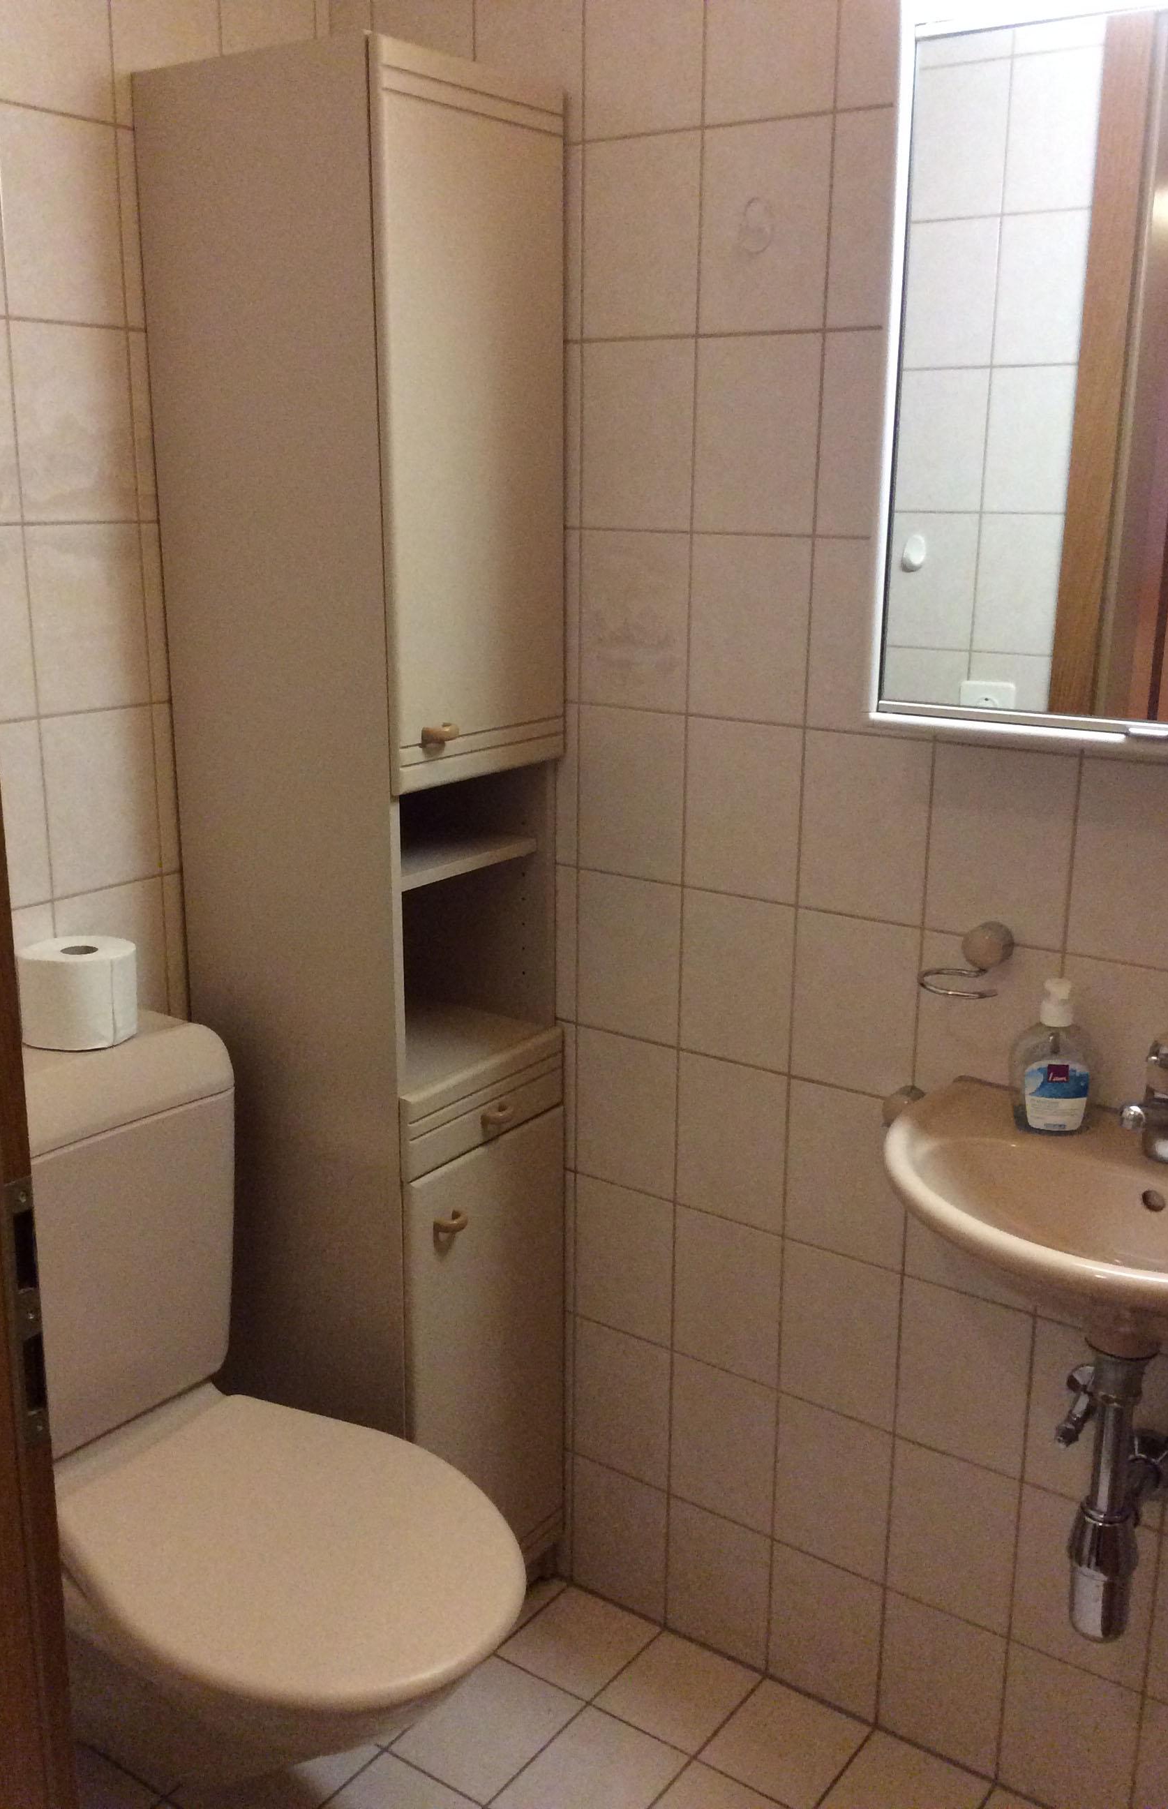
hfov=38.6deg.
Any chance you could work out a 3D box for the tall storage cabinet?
[{"bbox_3d":[-0.251,0.026,2.013,0.358,1.867,0.298,11,18,34],"label":"tall storage cabinet"}]

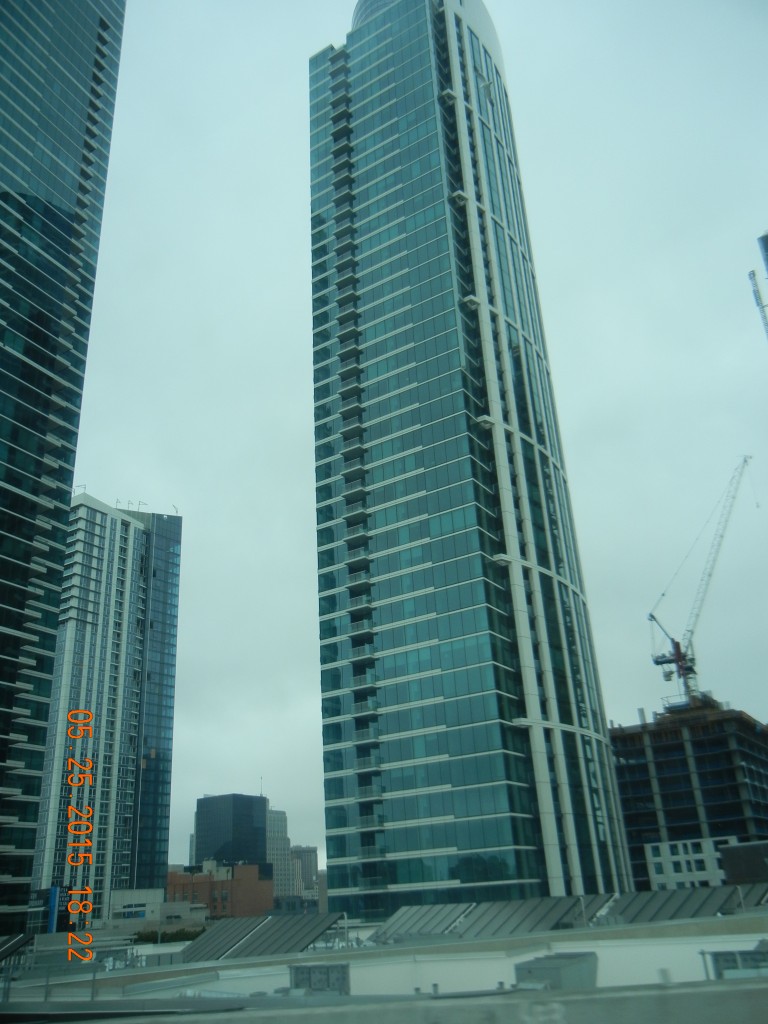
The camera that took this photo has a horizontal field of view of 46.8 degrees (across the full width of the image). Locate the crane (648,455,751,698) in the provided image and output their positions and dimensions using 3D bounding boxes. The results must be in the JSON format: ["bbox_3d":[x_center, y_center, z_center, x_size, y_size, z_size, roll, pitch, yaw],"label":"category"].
[{"bbox_3d":[69.175,13.630,191.745,28.400,51.000,4.000,-14,-27,23],"label":"crane"}]

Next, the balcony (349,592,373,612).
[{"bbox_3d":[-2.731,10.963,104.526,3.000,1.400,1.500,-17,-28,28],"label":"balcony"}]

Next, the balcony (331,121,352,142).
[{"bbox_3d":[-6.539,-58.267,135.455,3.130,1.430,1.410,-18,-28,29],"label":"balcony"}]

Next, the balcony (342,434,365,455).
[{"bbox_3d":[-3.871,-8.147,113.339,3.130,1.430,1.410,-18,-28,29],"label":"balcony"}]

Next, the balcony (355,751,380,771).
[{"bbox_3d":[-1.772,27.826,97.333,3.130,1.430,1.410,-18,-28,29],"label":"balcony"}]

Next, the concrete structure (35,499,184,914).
[{"bbox_3d":[-79.259,54.582,240.674,26.000,118.000,37.000,-17,-28,28],"label":"concrete structure"}]

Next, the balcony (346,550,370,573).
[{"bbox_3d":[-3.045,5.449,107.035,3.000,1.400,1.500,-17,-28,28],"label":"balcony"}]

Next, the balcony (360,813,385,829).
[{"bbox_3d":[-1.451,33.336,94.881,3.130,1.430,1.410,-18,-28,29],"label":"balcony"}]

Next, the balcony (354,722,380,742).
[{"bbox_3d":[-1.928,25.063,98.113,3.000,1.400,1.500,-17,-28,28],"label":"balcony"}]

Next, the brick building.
[{"bbox_3d":[-49.698,118.496,267.595,28.000,21.000,20.000,-17,-28,28],"label":"brick building"}]

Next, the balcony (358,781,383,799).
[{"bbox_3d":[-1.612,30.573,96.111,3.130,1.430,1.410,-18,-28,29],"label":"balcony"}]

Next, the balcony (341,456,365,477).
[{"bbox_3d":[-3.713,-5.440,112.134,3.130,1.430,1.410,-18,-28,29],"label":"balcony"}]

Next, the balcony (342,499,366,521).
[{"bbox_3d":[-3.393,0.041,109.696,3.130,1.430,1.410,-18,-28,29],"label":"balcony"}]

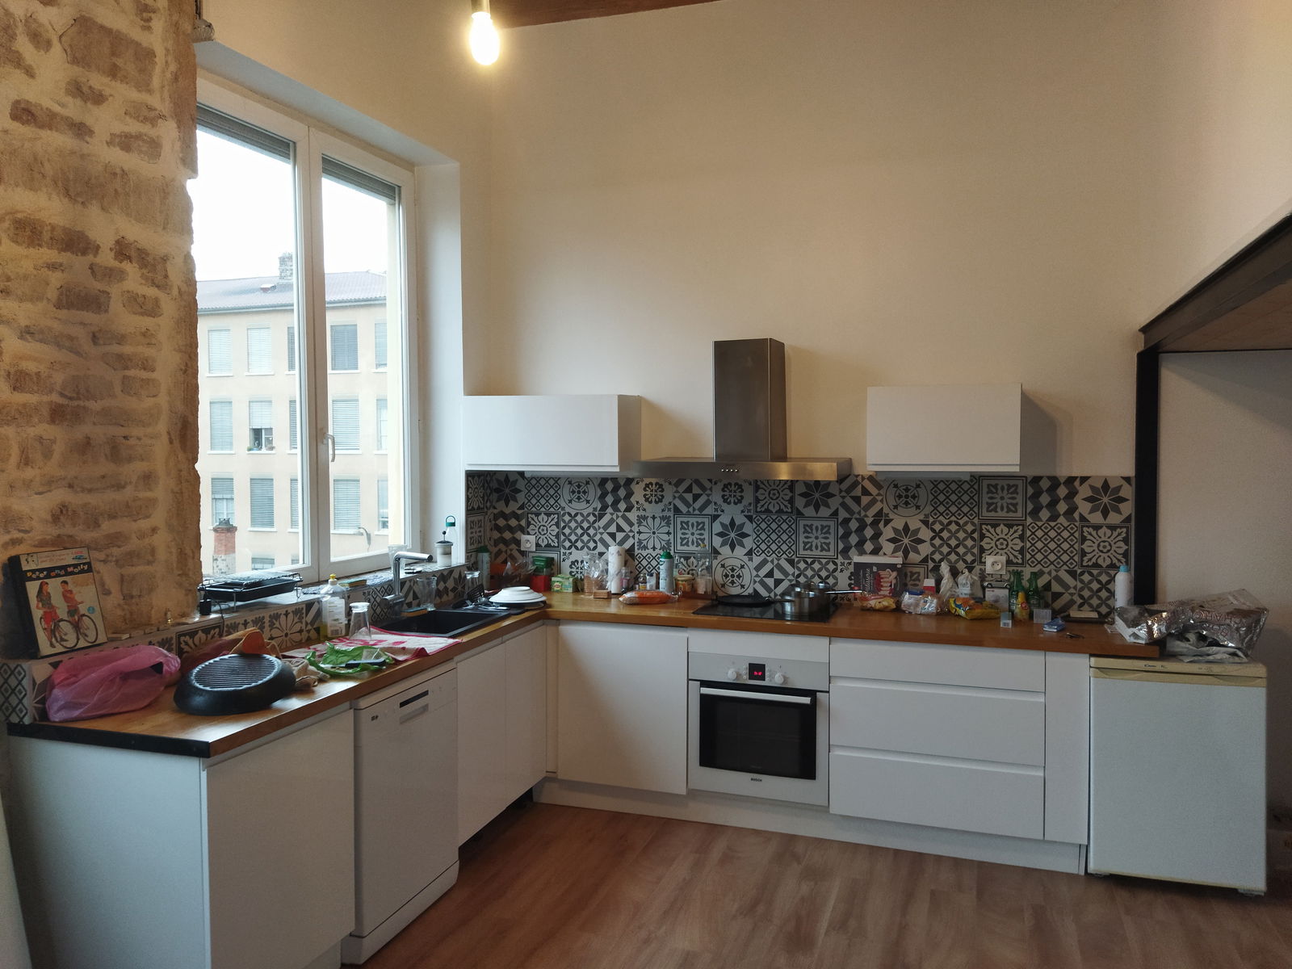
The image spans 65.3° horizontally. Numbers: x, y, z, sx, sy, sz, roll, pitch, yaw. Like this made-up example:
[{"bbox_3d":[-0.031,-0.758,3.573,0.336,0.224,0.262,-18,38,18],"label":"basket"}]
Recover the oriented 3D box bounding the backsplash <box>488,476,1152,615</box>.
[{"bbox_3d":[0.616,0.240,4.686,2.980,0.600,0.040,1,3,19],"label":"backsplash"}]

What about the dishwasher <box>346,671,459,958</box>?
[{"bbox_3d":[-1.079,1.084,3.576,0.597,0.850,0.597,1,4,21],"label":"dishwasher"}]

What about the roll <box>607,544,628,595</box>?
[{"bbox_3d":[-0.134,0.414,4.864,0.084,0.222,0.084,1,4,21],"label":"roll"}]

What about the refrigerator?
[{"bbox_3d":[2.000,1.033,3.889,0.558,0.835,0.575,1,4,21],"label":"refrigerator"}]

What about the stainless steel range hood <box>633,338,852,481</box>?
[{"bbox_3d":[0.434,-0.332,4.477,0.895,0.605,0.450,1,3,19],"label":"stainless steel range hood"}]

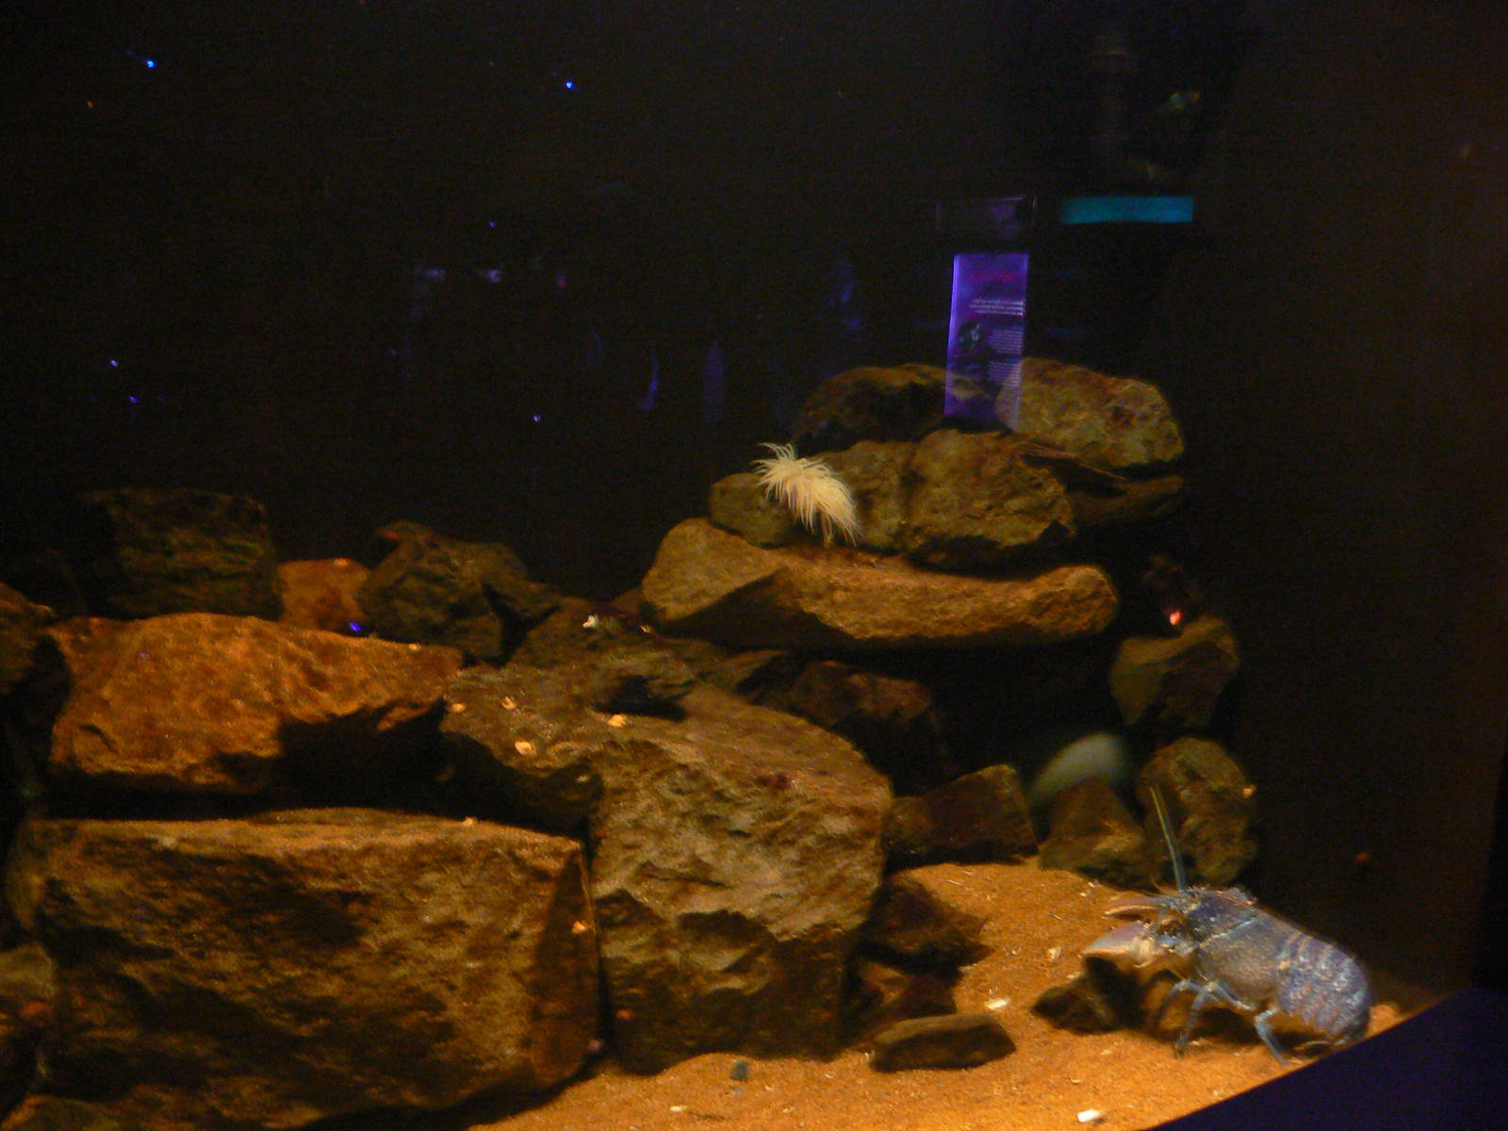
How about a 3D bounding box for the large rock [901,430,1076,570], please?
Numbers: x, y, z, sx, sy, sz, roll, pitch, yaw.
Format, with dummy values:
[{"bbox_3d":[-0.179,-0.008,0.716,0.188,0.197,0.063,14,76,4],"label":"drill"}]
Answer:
[{"bbox_3d":[0.319,-0.094,2.170,0.223,0.187,0.189,0,10,0],"label":"large rock"}]

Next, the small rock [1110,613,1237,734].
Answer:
[{"bbox_3d":[0.600,0.152,2.250,0.154,0.151,0.138,0,10,0],"label":"small rock"}]

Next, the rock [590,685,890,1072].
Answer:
[{"bbox_3d":[-0.015,0.326,1.700,0.300,0.330,0.280,1,12,0],"label":"rock"}]

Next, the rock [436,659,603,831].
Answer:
[{"bbox_3d":[-0.249,0.196,1.720,0.163,0.152,0.179,0,10,0],"label":"rock"}]

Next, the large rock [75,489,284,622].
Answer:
[{"bbox_3d":[-0.748,-0.018,2.050,0.221,0.159,0.166,0,10,0],"label":"large rock"}]

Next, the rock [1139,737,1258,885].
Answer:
[{"bbox_3d":[0.569,0.314,2.020,0.140,0.170,0.140,1,12,0],"label":"rock"}]

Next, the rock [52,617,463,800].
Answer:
[{"bbox_3d":[-0.518,0.142,1.680,0.400,0.160,0.240,1,12,0],"label":"rock"}]

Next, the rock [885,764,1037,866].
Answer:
[{"bbox_3d":[0.264,0.321,2.030,0.190,0.110,0.140,1,12,0],"label":"rock"}]

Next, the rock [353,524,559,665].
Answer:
[{"bbox_3d":[-0.379,0.034,2.050,0.235,0.161,0.188,0,10,0],"label":"rock"}]

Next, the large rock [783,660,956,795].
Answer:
[{"bbox_3d":[0.147,0.211,2.080,0.226,0.143,0.192,0,10,0],"label":"large rock"}]

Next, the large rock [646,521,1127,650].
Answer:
[{"bbox_3d":[0.150,0.019,2.020,0.570,0.125,0.270,1,12,0],"label":"large rock"}]

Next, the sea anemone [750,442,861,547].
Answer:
[{"bbox_3d":[0.067,-0.097,2.120,0.152,0.138,0.122,0,10,0],"label":"sea anemone"}]

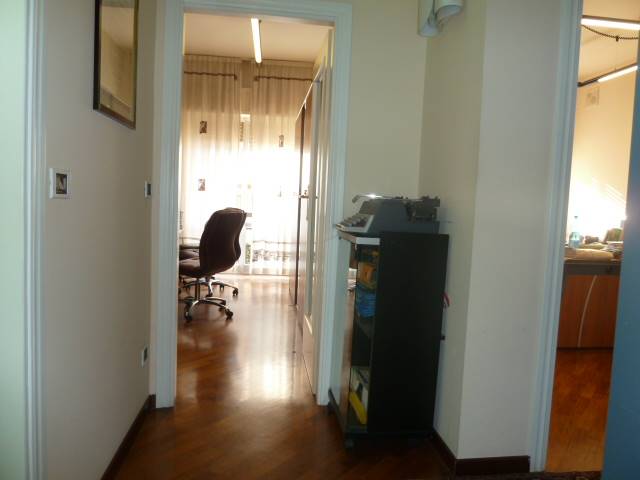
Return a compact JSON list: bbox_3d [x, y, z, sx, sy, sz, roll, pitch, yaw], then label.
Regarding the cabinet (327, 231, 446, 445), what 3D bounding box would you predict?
[{"bbox_3d":[0.327,0.458,2.401,0.440,1.020,0.480,2,4,-8],"label":"cabinet"}]

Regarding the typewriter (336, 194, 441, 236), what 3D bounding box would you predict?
[{"bbox_3d":[0.334,-0.122,2.350,0.430,0.200,0.410,2,4,-8],"label":"typewriter"}]

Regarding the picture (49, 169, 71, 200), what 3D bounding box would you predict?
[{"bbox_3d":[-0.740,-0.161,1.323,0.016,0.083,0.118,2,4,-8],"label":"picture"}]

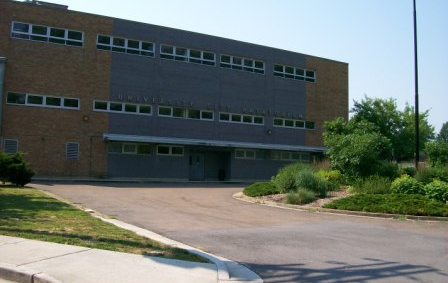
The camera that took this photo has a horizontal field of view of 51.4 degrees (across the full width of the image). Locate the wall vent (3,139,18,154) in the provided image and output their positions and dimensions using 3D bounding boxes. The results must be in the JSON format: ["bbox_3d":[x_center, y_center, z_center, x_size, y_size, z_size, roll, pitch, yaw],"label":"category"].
[{"bbox_3d":[-12.535,0.413,27.427,0.800,1.030,0.100,4,-5,-30],"label":"wall vent"}]

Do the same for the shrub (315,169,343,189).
[{"bbox_3d":[5.554,2.000,24.500,1.300,1.123,1.300,0,-5,13],"label":"shrub"}]

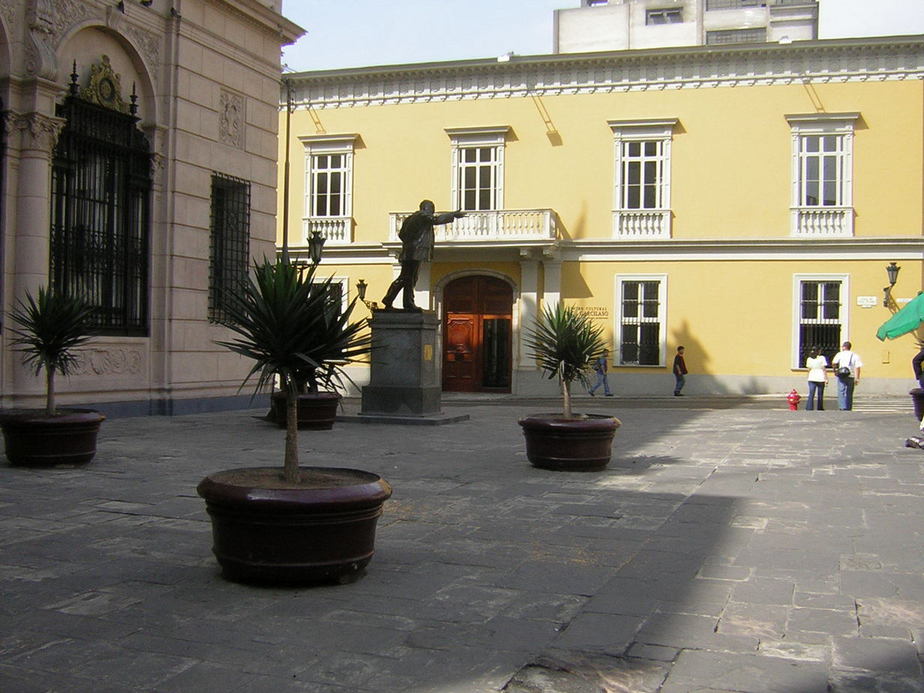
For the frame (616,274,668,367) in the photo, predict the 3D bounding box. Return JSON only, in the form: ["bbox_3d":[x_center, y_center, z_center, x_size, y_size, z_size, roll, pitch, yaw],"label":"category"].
[{"bbox_3d":[6.073,-0.840,32.393,1.726,3.125,0.220,1,0,16],"label":"frame"}]

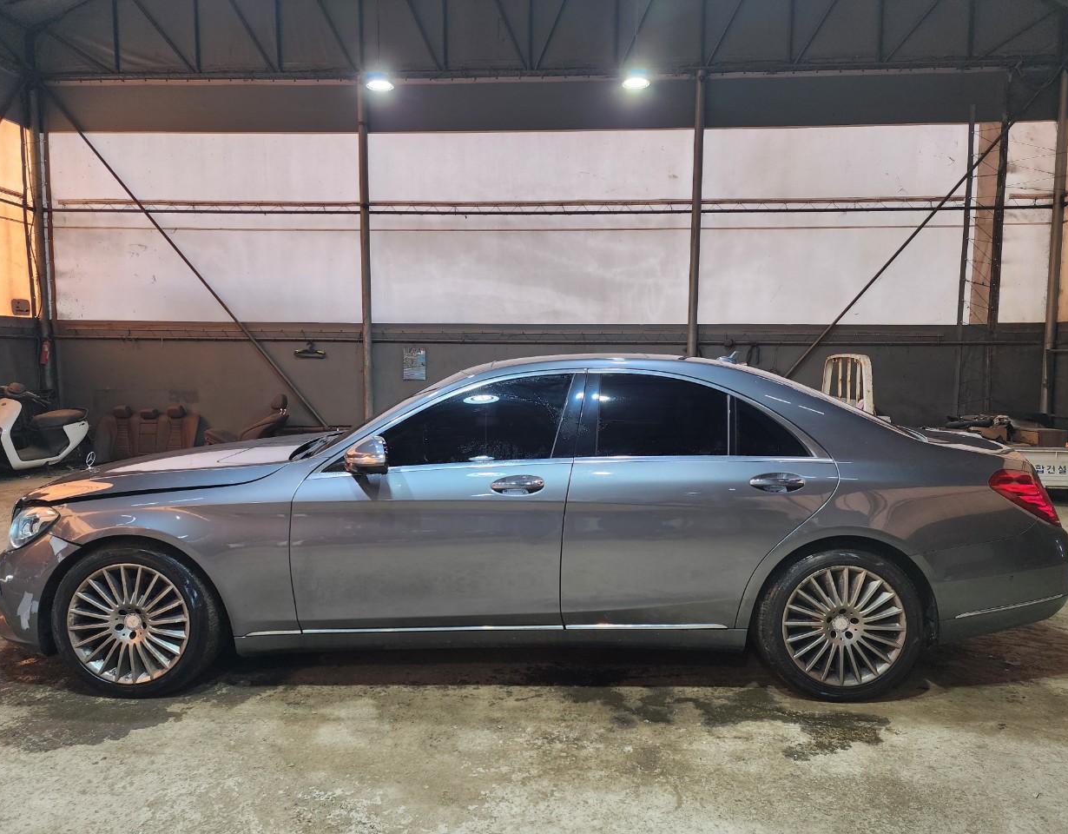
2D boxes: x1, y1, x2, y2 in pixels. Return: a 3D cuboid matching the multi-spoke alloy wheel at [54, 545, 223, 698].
[{"bbox_3d":[-1.724,0.860,3.259,0.695,0.690,0.245,0,5,1],"label":"multi-spoke alloy wheel"}]

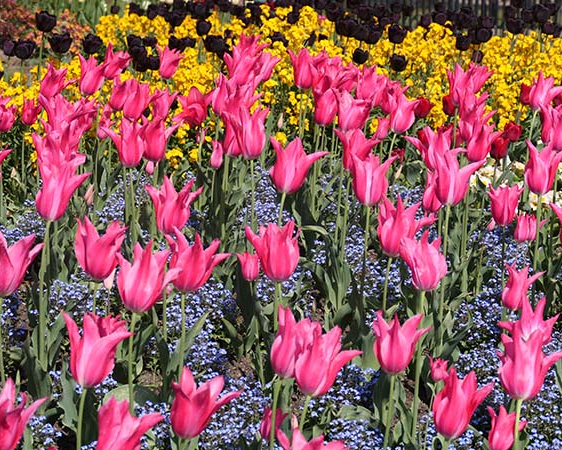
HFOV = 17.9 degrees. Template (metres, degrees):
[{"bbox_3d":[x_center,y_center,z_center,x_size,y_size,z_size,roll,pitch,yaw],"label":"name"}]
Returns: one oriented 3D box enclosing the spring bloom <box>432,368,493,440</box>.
[{"bbox_3d":[0.225,0.221,2.200,0.074,0.084,0.070,0,16,0],"label":"spring bloom"}]

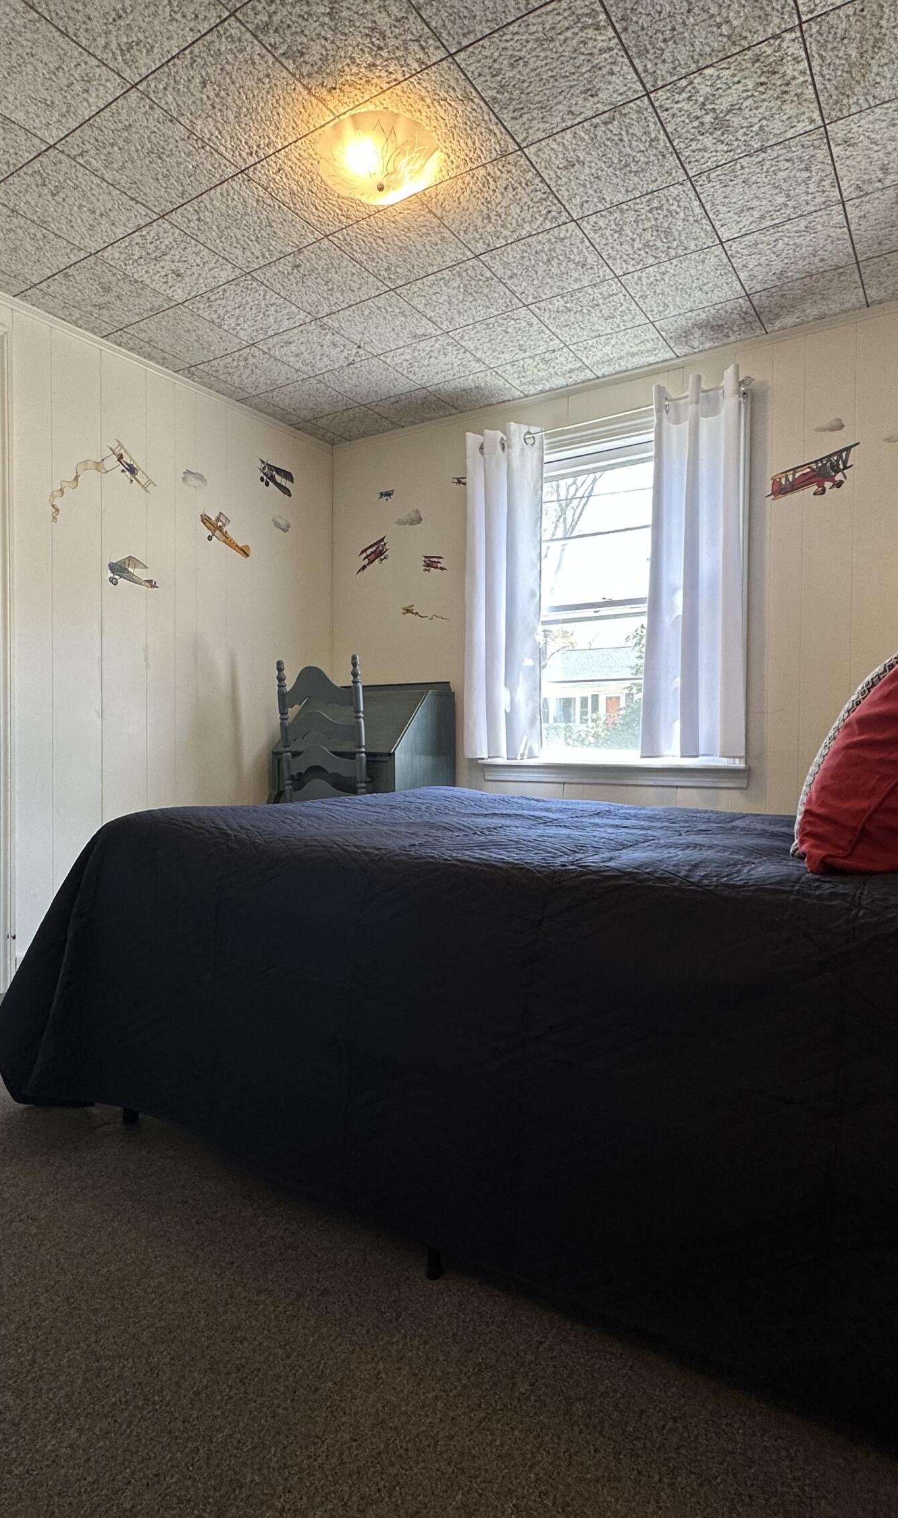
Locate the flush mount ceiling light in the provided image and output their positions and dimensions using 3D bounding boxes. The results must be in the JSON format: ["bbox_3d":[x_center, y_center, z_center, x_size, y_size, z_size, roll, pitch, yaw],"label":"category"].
[{"bbox_3d":[-0.163,-1.391,1.935,0.300,0.095,0.300,0,0,0],"label":"flush mount ceiling light"}]

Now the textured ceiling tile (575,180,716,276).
[{"bbox_3d":[0.551,-1.445,2.230,0.305,0.018,0.305,0,0,33],"label":"textured ceiling tile"}]

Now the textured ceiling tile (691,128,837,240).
[{"bbox_3d":[0.805,-1.443,2.062,0.305,0.020,0.305,0,0,33],"label":"textured ceiling tile"}]

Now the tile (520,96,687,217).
[{"bbox_3d":[0.384,-1.444,1.973,0.305,0.020,0.305,0,0,33],"label":"tile"}]

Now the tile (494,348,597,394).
[{"bbox_3d":[0.364,-1.449,3.058,0.305,0.020,0.271,0,0,33],"label":"tile"}]

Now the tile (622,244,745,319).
[{"bbox_3d":[0.717,-1.445,2.483,0.305,0.020,0.305,0,0,33],"label":"tile"}]

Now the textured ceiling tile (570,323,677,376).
[{"bbox_3d":[0.623,-1.443,2.897,0.305,0.016,0.286,0,0,33],"label":"textured ceiling tile"}]

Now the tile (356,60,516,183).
[{"bbox_3d":[-0.037,-1.446,1.884,0.305,0.018,0.305,0,0,33],"label":"tile"}]

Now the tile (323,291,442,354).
[{"bbox_3d":[-0.216,-1.449,2.728,0.305,0.018,0.305,0,0,33],"label":"tile"}]

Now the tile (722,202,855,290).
[{"bbox_3d":[0.972,-1.443,2.317,0.305,0.020,0.305,0,0,33],"label":"tile"}]

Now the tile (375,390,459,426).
[{"bbox_3d":[-0.145,-1.452,3.396,0.305,0.015,0.280,1,0,33],"label":"tile"}]

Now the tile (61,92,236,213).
[{"bbox_3d":[-0.716,-1.449,1.963,0.305,0.020,0.305,0,0,33],"label":"tile"}]

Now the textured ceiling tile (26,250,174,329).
[{"bbox_3d":[-1.059,-1.453,2.551,0.305,0.015,0.305,1,0,33],"label":"textured ceiling tile"}]

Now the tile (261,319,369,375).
[{"bbox_3d":[-0.471,-1.451,2.895,0.305,0.015,0.305,1,0,33],"label":"tile"}]

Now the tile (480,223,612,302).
[{"bbox_3d":[0.295,-1.441,2.394,0.305,0.016,0.305,0,0,33],"label":"tile"}]

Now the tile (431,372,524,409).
[{"bbox_3d":[0.107,-1.450,3.224,0.305,0.018,0.270,0,0,33],"label":"tile"}]

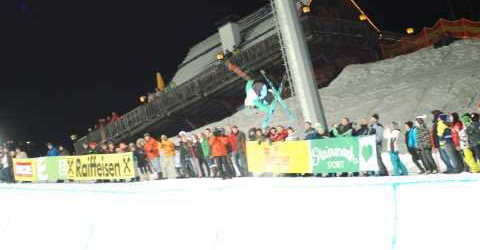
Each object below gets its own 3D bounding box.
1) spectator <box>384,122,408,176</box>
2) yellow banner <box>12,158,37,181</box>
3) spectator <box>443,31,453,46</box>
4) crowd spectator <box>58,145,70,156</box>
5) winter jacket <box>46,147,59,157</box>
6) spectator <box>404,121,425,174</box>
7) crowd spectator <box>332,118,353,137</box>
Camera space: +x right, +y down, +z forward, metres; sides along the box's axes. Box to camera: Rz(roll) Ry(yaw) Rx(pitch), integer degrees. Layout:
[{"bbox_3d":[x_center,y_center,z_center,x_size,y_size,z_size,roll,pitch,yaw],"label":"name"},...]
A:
[{"bbox_3d":[4.169,0.664,38.590,0.500,1.500,0.460,-10,-15,-8],"label":"spectator"},{"bbox_3d":[-9.558,1.983,62.343,0.050,1.000,2.610,-4,0,-30],"label":"yellow banner"},{"bbox_3d":[12.457,-5.150,84.000,0.700,0.920,0.600,-3,-17,-31],"label":"spectator"},{"bbox_3d":[-7.528,1.699,60.710,0.380,1.680,0.500,-4,-17,-30],"label":"crowd spectator"},{"bbox_3d":[-8.278,1.378,62.568,0.550,0.700,0.420,-23,-18,31],"label":"winter jacket"},{"bbox_3d":[5.126,0.646,41.200,0.420,1.620,0.520,-7,-15,-22],"label":"spectator"},{"bbox_3d":[3.227,0.705,42.100,0.680,1.820,0.520,-22,-17,34],"label":"crowd spectator"}]

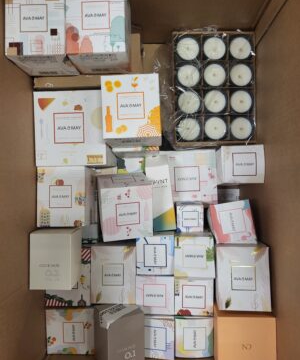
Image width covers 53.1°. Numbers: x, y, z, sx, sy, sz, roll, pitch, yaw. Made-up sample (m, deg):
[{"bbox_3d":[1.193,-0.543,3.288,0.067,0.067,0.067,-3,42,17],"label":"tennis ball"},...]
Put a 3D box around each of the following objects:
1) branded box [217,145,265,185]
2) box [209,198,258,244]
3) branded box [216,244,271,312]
[{"bbox_3d":[0.196,-0.031,0.655,0.082,0.082,0.078,-1,89,4],"label":"branded box"},{"bbox_3d":[0.171,0.089,0.648,0.078,0.082,0.082,-7,85,3],"label":"box"},{"bbox_3d":[0.200,0.202,0.661,0.103,0.103,0.131,-2,88,9],"label":"branded box"}]

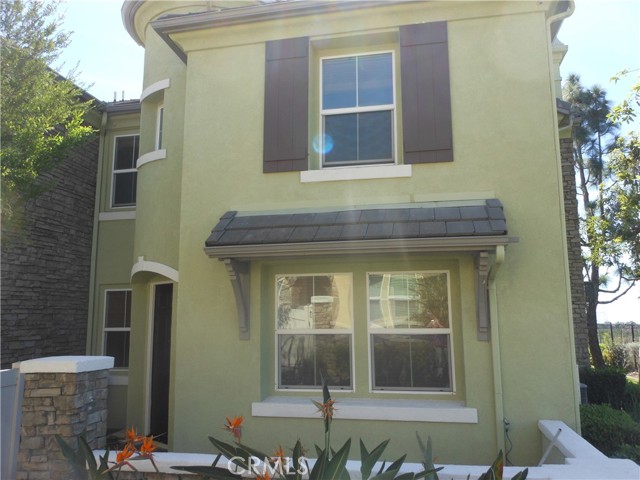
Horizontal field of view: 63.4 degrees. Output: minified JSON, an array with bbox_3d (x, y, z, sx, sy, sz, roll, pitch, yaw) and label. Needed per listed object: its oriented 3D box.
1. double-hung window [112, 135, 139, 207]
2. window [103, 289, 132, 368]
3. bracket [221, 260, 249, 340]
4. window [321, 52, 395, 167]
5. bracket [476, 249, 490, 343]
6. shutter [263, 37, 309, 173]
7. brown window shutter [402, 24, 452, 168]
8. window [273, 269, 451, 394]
[{"bbox_3d":[-3.714,-1.376,10.382,0.878,1.511,0.100,-2,-9,11],"label":"double-hung window"},{"bbox_3d":[-3.699,1.709,9.896,0.878,1.506,0.100,-2,-9,11],"label":"window"},{"bbox_3d":[-1.039,0.775,6.507,0.140,0.989,0.640,-2,-9,11],"label":"bracket"},{"bbox_3d":[0.543,-1.816,7.287,1.051,1.650,0.100,-2,-9,11],"label":"window"},{"bbox_3d":[1.890,0.672,5.947,0.140,0.989,0.640,-2,-9,11],"label":"bracket"},{"bbox_3d":[-0.451,-1.852,7.108,0.627,1.916,0.050,-2,-9,11],"label":"shutter"},{"bbox_3d":[1.385,-1.922,6.757,0.620,1.924,0.050,-2,-9,11],"label":"brown window shutter"},{"bbox_3d":[0.549,1.203,6.813,2.313,1.544,0.100,-2,-9,11],"label":"window"}]

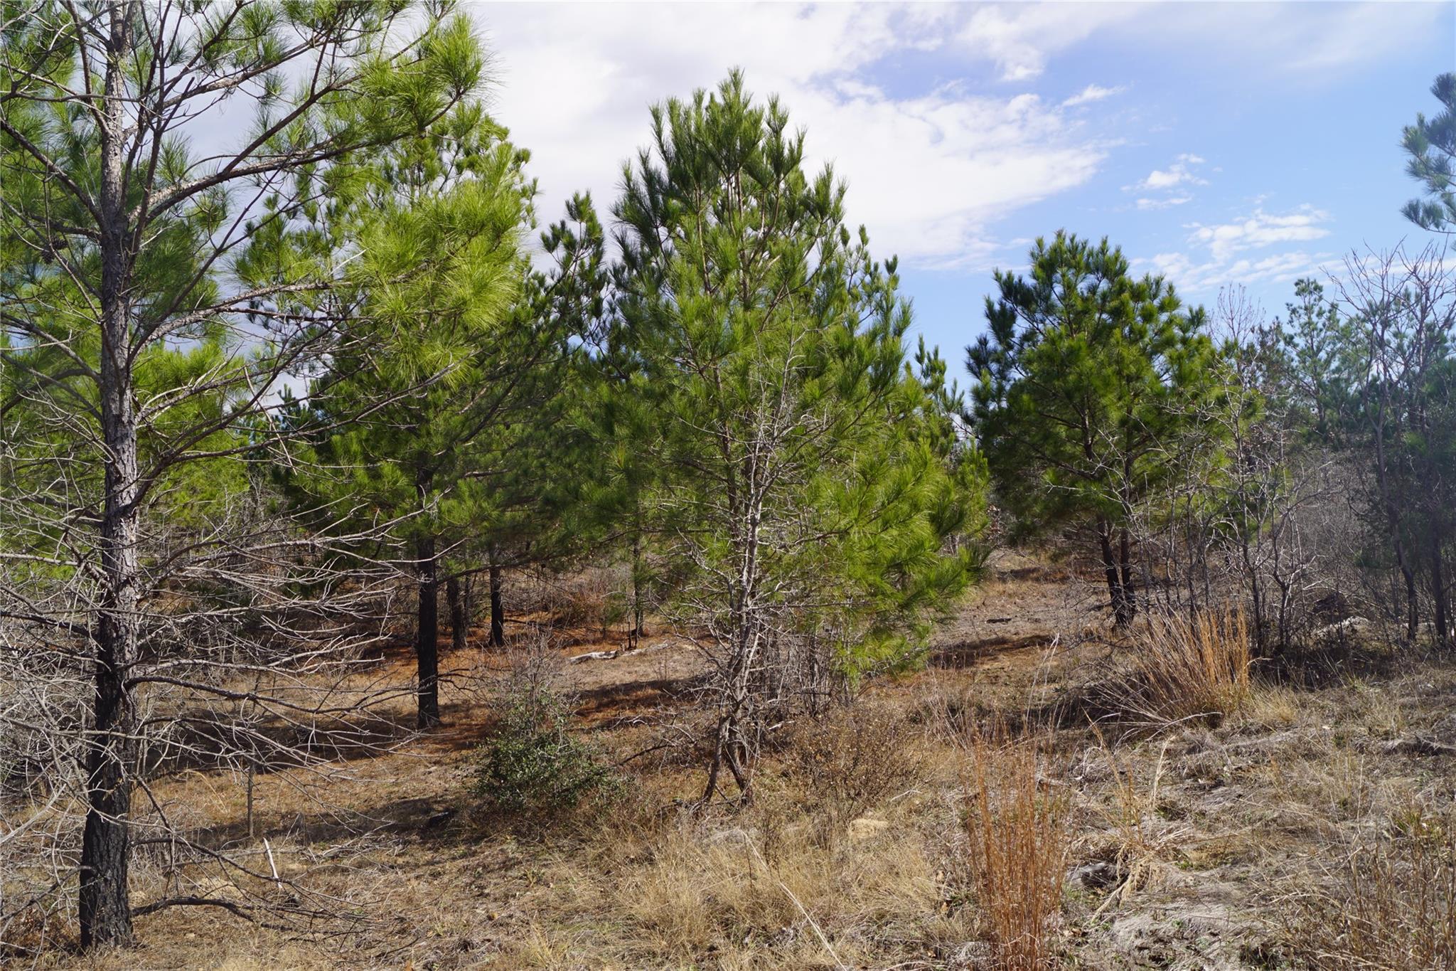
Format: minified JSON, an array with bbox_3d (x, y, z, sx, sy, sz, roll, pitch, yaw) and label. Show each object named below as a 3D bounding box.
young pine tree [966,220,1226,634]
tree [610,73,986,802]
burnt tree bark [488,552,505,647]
[{"bbox_3d":[4.119,-0.638,13.600,2.783,4.282,2.700,0,-1,0],"label":"young pine tree"},{"bbox_3d":[0.438,-0.303,7.600,2.249,4.283,2.200,0,-1,0],"label":"tree"},{"bbox_3d":[-2.448,1.201,12.800,0.180,1.007,0.160,0,-1,0],"label":"burnt tree bark"}]

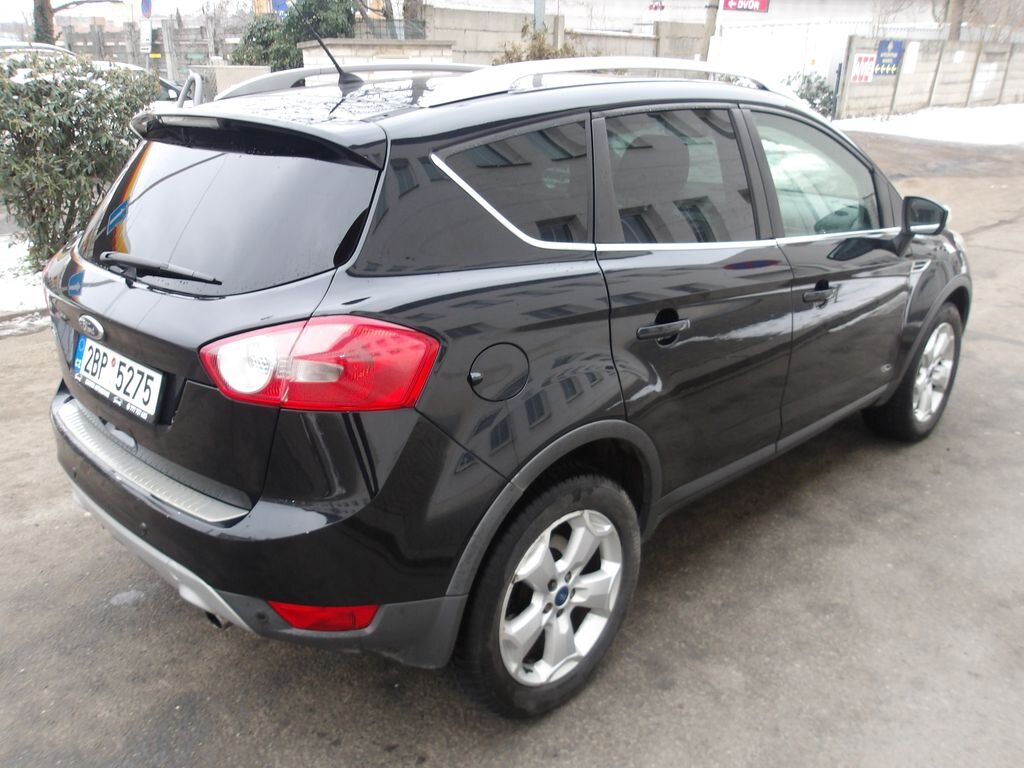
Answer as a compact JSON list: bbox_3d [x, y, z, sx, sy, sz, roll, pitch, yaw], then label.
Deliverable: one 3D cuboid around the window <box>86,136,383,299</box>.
[{"bbox_3d":[-0.817,-0.435,2.037,1.260,0.450,0.120,19,-7,42],"label":"window"}]

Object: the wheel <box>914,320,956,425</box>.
[{"bbox_3d":[1.992,-0.074,3.934,0.474,0.474,0.190,-17,25,-40],"label":"wheel"}]

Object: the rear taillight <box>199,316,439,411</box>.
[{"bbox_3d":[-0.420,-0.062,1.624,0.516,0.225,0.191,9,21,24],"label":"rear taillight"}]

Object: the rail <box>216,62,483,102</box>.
[{"bbox_3d":[-0.381,-1.149,3.078,1.660,0.150,0.070,-18,26,-42],"label":"rail"}]

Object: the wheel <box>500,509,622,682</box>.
[{"bbox_3d":[0.082,0.540,2.142,0.474,0.474,0.190,-18,26,-42],"label":"wheel"}]

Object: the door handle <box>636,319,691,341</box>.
[{"bbox_3d":[0.398,-0.148,2.098,0.225,0.042,0.050,-13,22,-43],"label":"door handle"}]

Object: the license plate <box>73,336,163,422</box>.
[{"bbox_3d":[-0.994,-0.025,2.000,0.530,0.130,0.025,19,12,42],"label":"license plate"}]

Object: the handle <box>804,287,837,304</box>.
[{"bbox_3d":[1.053,-0.311,2.730,0.235,0.042,0.050,-14,23,-43],"label":"handle"}]

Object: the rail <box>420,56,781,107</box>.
[{"bbox_3d":[0.363,-0.860,2.278,1.520,0.140,0.100,-18,27,-42],"label":"rail"}]

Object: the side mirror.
[{"bbox_3d":[1.644,-0.652,3.161,0.120,0.145,0.185,-18,27,-42],"label":"side mirror"}]

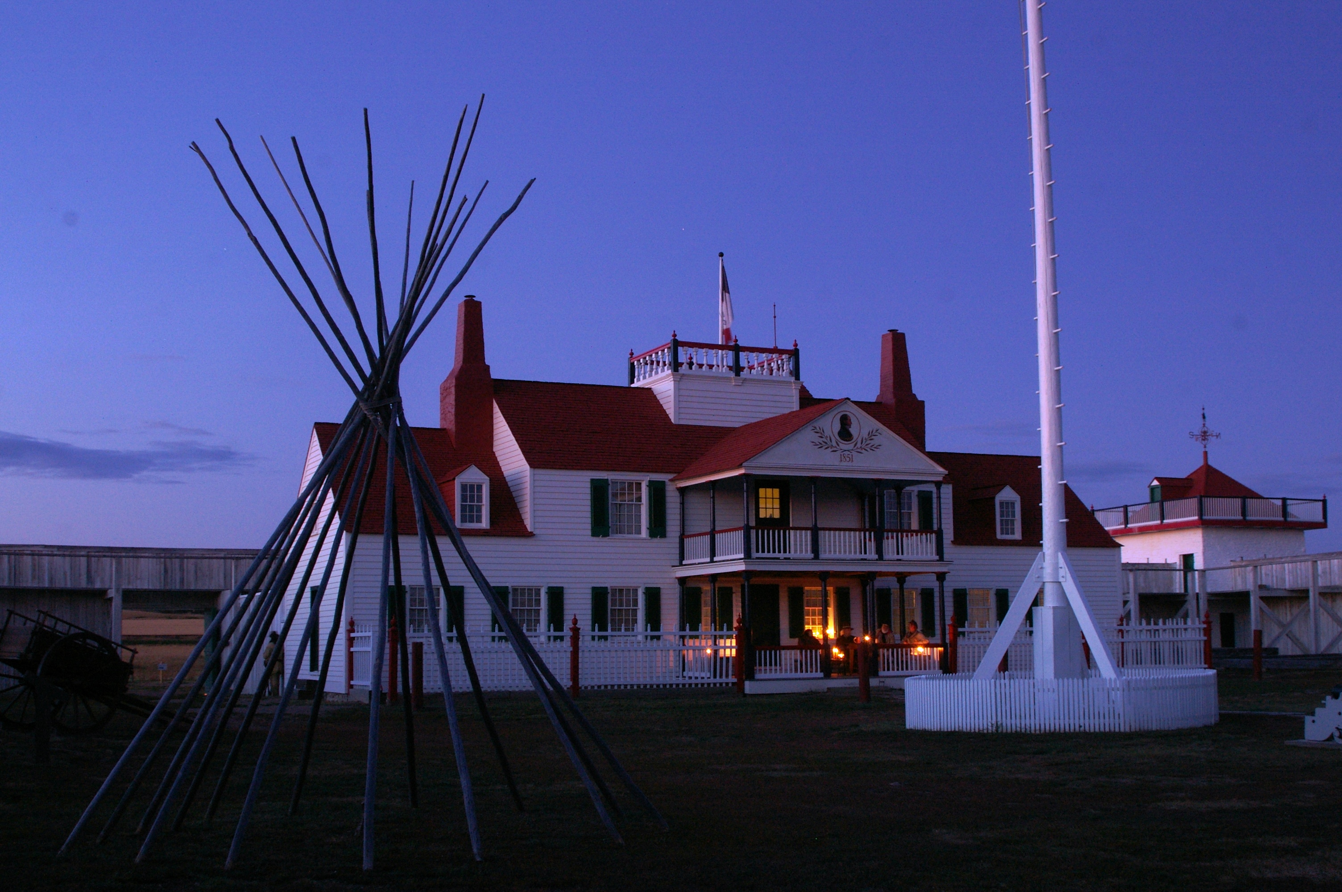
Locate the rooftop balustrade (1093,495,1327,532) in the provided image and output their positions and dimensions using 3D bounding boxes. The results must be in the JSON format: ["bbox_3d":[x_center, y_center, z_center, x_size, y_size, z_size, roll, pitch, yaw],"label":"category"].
[{"bbox_3d":[27.920,3.625,81.489,8.800,1.500,8.600,3,-8,-24],"label":"rooftop balustrade"}]

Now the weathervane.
[{"bbox_3d":[28.096,-0.524,82.269,1.600,2.950,1.500,-3,-7,19],"label":"weathervane"}]

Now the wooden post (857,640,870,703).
[{"bbox_3d":[4.241,5.019,34.804,0.240,1.400,0.240,3,-8,-24],"label":"wooden post"}]

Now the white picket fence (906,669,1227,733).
[{"bbox_3d":[6.368,4.142,25.582,5.119,0.780,5.119,-1,-7,0],"label":"white picket fence"}]

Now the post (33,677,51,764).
[{"bbox_3d":[-8.155,3.564,20.300,0.180,1.157,0.180,2,-7,-24],"label":"post"}]

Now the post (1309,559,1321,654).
[{"bbox_3d":[28.877,7.267,70.144,0.300,4.450,0.300,3,-8,-24],"label":"post"}]

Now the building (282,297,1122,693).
[{"bbox_3d":[2.244,1.375,44.232,24.000,11.000,11.700,3,-8,-24],"label":"building"}]

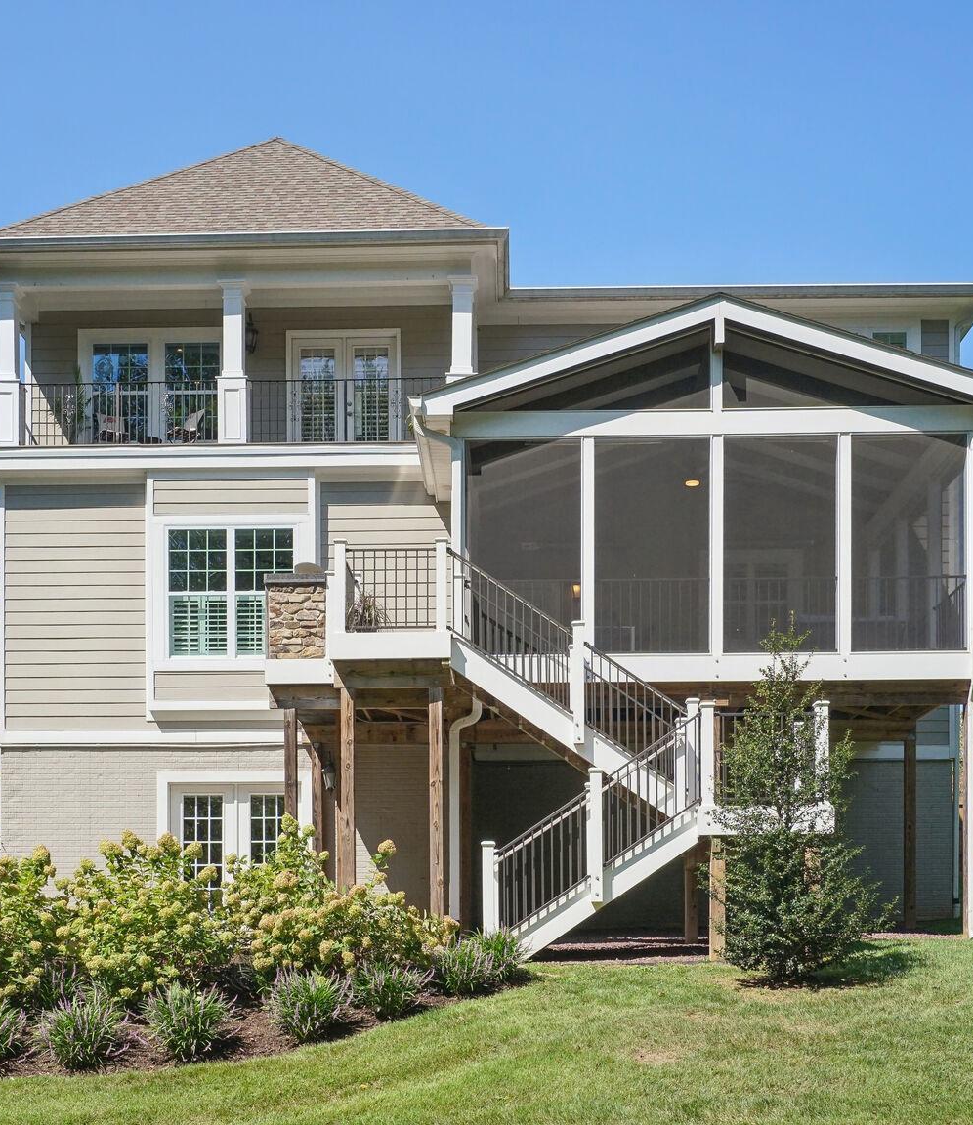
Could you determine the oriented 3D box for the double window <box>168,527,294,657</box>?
[{"bbox_3d":[-3.436,0.400,20.200,1.720,1.770,0.140,0,-2,3],"label":"double window"}]

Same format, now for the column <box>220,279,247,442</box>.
[{"bbox_3d":[-3.468,-2.735,20.600,0.400,2.260,0.400,0,-2,3],"label":"column"}]

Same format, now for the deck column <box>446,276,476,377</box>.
[{"bbox_3d":[-0.351,-2.787,20.450,0.400,2.240,0.400,0,-2,3],"label":"deck column"}]

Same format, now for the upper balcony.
[{"bbox_3d":[-3.478,-2.069,21.100,5.850,1.020,1.450,0,-2,3],"label":"upper balcony"}]

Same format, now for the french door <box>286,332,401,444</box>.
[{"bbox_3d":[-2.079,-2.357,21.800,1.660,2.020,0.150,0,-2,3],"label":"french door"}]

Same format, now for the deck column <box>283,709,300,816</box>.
[{"bbox_3d":[-2.339,3.070,18.000,0.150,2.600,0.150,0,-2,3],"label":"deck column"}]

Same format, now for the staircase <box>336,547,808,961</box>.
[{"bbox_3d":[0.930,1.980,16.750,5.300,4.350,2.350,0,-2,3],"label":"staircase"}]

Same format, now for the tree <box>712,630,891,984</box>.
[{"bbox_3d":[3.040,2.358,14.500,1.700,3.420,1.650,0,-2,3],"label":"tree"}]

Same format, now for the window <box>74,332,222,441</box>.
[{"bbox_3d":[-4.842,-2.541,21.900,2.220,1.740,0.150,0,-2,3],"label":"window"}]

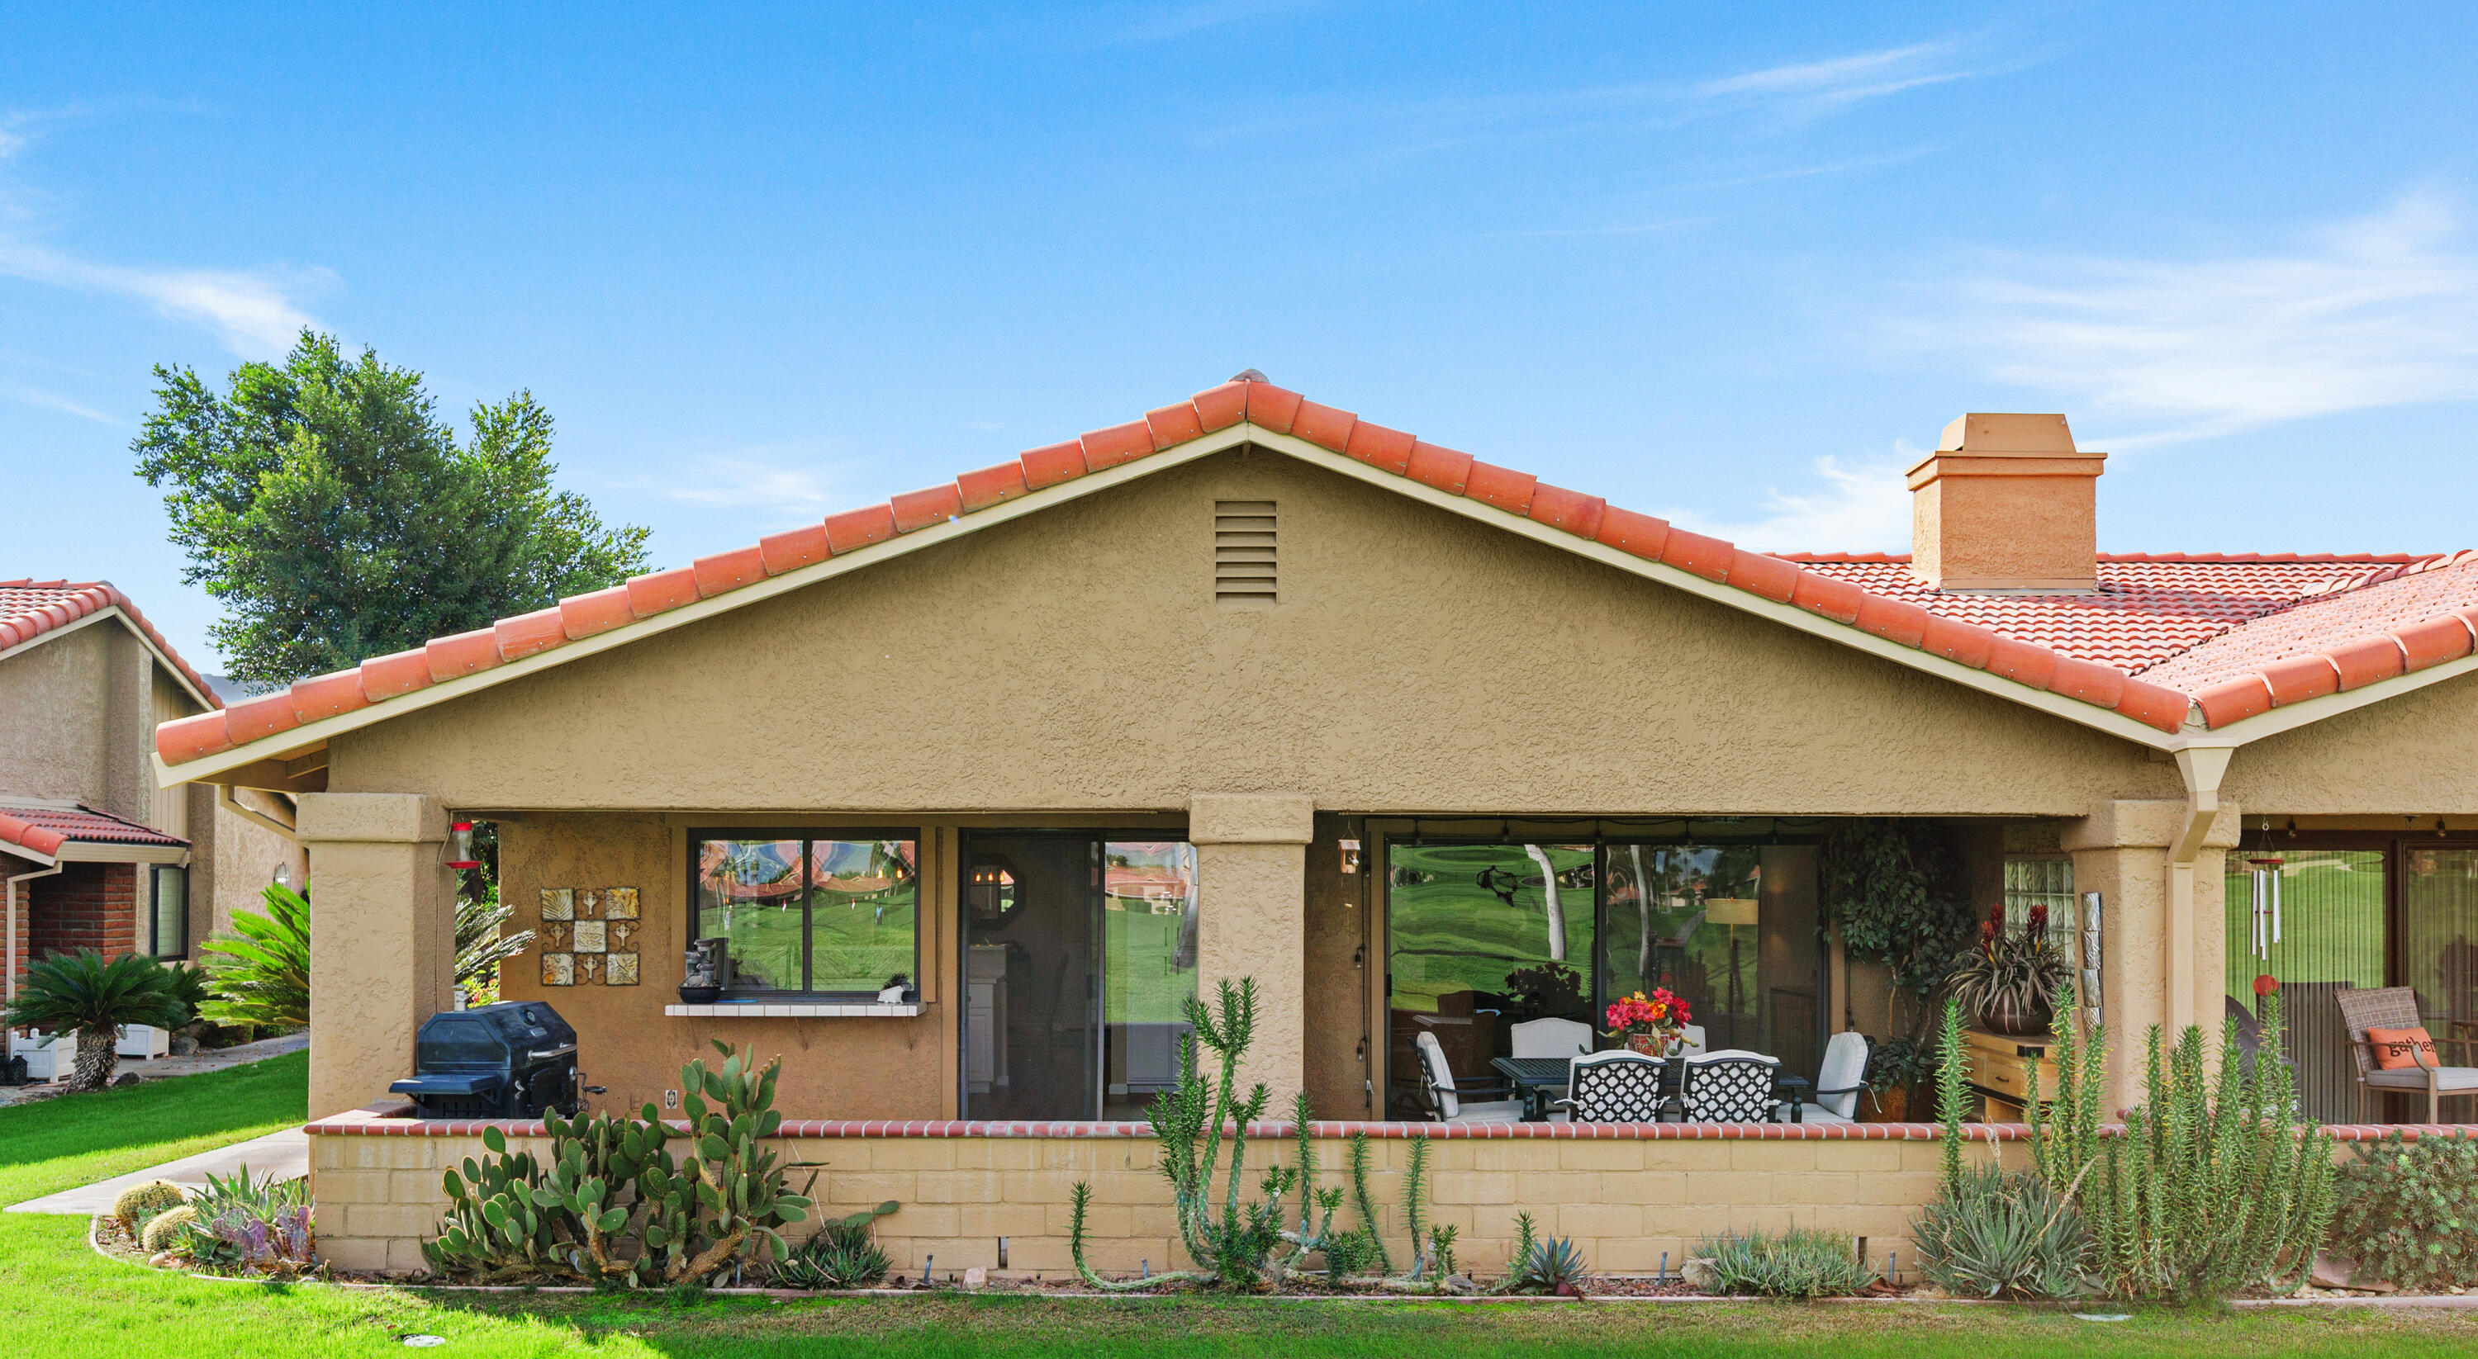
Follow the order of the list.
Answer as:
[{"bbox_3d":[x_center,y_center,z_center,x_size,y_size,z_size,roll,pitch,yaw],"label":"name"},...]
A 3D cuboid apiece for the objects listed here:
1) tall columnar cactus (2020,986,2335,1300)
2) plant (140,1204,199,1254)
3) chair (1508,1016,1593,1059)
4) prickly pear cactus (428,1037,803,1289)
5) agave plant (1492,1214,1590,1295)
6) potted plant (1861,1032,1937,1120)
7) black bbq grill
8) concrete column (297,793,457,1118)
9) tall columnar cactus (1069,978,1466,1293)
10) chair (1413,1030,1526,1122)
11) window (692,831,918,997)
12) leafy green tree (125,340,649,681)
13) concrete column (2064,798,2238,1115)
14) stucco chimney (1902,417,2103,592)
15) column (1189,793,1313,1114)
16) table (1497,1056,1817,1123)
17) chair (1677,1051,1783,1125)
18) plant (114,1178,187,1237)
[{"bbox_3d":[4.287,2.117,8.170,1.360,1.400,0.720,0,-2,0],"label":"tall columnar cactus"},{"bbox_3d":[-5.400,2.775,9.050,0.320,0.280,0.320,0,-2,0],"label":"plant"},{"bbox_3d":[1.930,2.550,11.020,0.600,0.940,0.660,0,-2,0],"label":"chair"},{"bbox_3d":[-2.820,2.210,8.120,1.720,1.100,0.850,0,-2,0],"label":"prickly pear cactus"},{"bbox_3d":[1.410,2.675,8.300,0.420,0.340,0.390,0,-2,0],"label":"agave plant"},{"bbox_3d":[4.200,2.630,11.400,0.470,0.740,0.450,0,-2,0],"label":"potted plant"},{"bbox_3d":[-3.940,2.340,9.450,0.580,1.170,1.220,0,-2,0],"label":"black bbq grill"},{"bbox_3d":[-4.586,1.740,9.630,0.640,2.240,0.550,0,-2,0],"label":"concrete column"},{"bbox_3d":[0.133,2.089,8.200,1.780,1.410,0.600,0,-2,0],"label":"tall columnar cactus"},{"bbox_3d":[1.340,2.500,10.360,0.660,0.950,0.620,0,-2,0],"label":"chair"},{"bbox_3d":[-2.760,1.490,11.400,1.450,1.070,0.120,0,-2,0],"label":"window"},{"bbox_3d":[-11.840,-0.350,25.000,7.200,8.900,6.600,0,-2,0],"label":"leafy green tree"},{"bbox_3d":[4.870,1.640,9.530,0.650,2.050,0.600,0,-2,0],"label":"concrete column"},{"bbox_3d":[7.008,-1.596,16.300,1.500,1.600,0.750,0,-2,0],"label":"stucco chimney"},{"bbox_3d":[0.065,1.721,9.580,0.640,2.220,0.600,0,-2,0],"label":"column"},{"bbox_3d":[2.370,2.630,10.450,1.600,0.720,1.080,0,-2,0],"label":"table"},{"bbox_3d":[2.561,2.436,9.580,0.580,0.920,0.620,0,-2,0],"label":"chair"},{"bbox_3d":[-5.750,2.790,9.450,0.380,0.320,0.380,0,-2,0],"label":"plant"}]

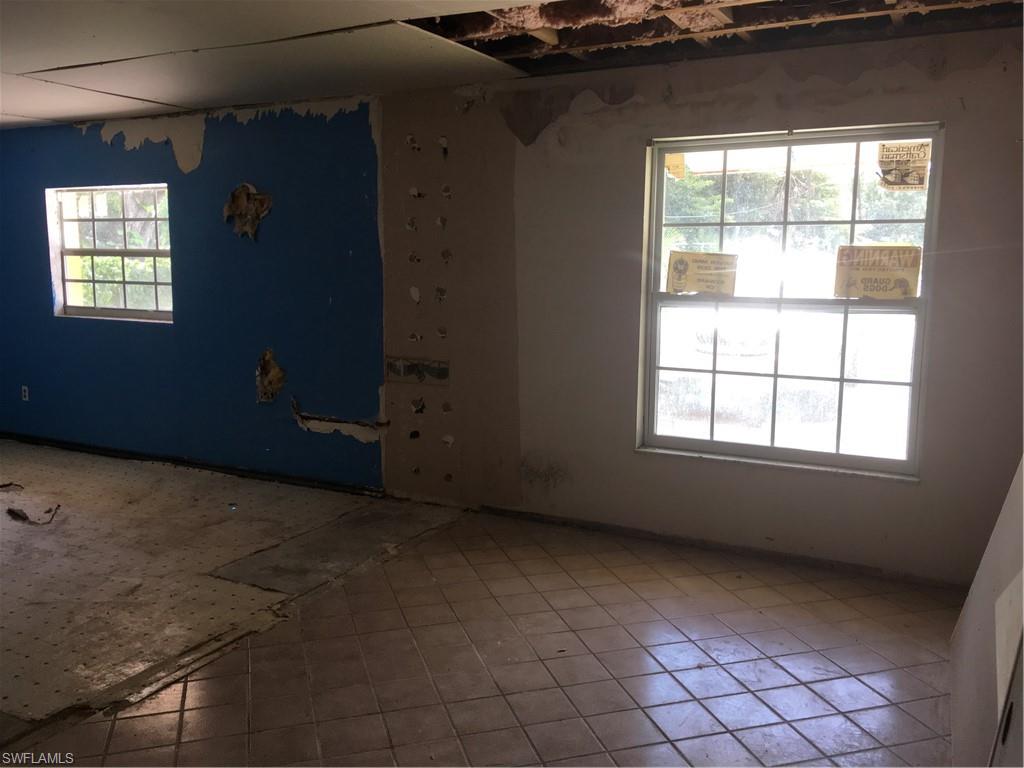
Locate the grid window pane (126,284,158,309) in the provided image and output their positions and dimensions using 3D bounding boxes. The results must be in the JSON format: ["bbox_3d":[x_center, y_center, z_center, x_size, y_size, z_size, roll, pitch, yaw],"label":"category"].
[{"bbox_3d":[-2.710,-0.636,6.283,0.314,0.188,0.034,4,9,26],"label":"grid window pane"}]

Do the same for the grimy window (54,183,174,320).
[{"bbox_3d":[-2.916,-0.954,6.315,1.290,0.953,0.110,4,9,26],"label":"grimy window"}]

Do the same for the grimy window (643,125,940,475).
[{"bbox_3d":[1.319,-0.404,4.230,1.345,1.585,0.110,4,9,26],"label":"grimy window"}]

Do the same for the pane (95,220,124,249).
[{"bbox_3d":[-2.997,-1.108,6.397,0.320,0.213,0.034,4,9,26],"label":"pane"}]

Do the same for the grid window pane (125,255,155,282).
[{"bbox_3d":[-2.712,-0.833,6.256,0.311,0.190,0.034,4,9,26],"label":"grid window pane"}]

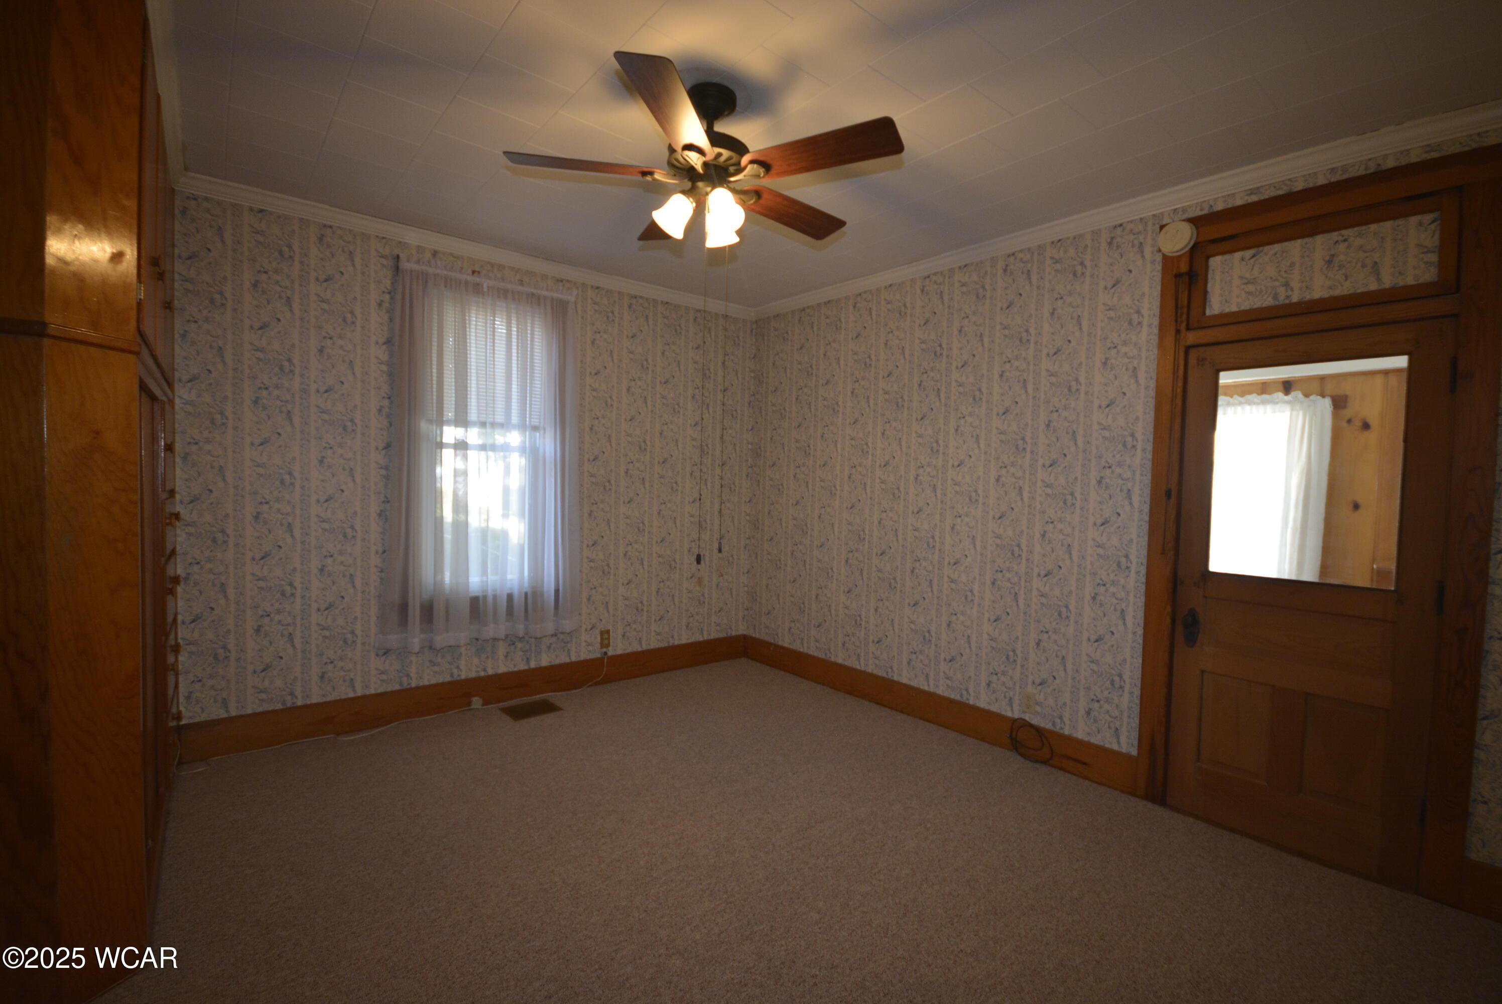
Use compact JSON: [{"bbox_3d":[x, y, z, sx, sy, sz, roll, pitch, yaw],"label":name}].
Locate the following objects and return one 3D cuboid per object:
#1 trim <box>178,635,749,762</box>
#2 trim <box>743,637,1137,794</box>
[{"bbox_3d":[-1.321,1.119,3.902,3.321,0.183,0.022,1,2,-40],"label":"trim"},{"bbox_3d":[0.861,1.196,3.914,0.022,0.183,2.787,1,2,-40],"label":"trim"}]

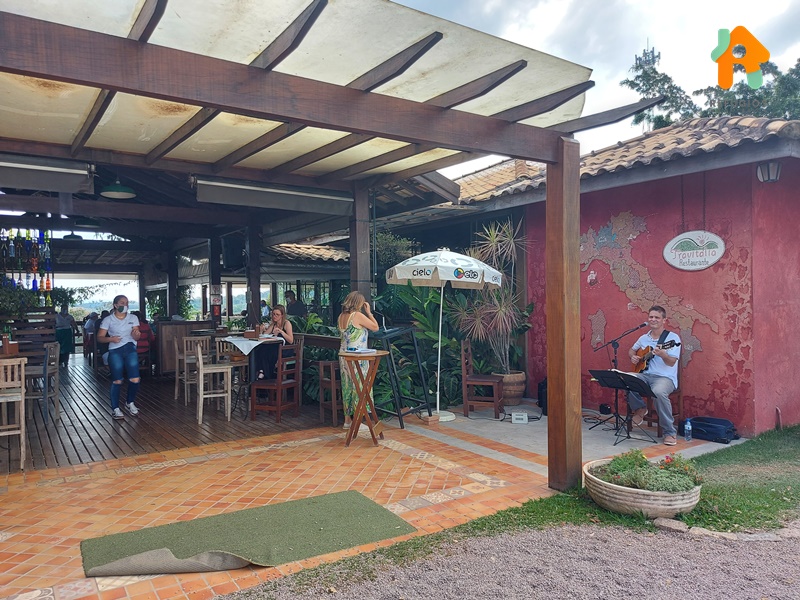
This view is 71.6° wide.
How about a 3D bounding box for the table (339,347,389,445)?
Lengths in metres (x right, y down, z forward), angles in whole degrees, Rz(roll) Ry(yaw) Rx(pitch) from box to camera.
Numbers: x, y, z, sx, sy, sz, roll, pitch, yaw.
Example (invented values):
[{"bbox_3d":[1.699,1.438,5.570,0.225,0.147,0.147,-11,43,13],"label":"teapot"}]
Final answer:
[{"bbox_3d":[-0.390,1.074,6.120,0.570,1.000,0.540,0,1,9],"label":"table"}]

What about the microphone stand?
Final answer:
[{"bbox_3d":[2.492,0.877,6.362,0.620,1.270,0.550,-1,0,30],"label":"microphone stand"}]

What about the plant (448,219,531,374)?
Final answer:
[{"bbox_3d":[1.315,-0.050,8.150,1.050,2.300,1.180,-1,0,0],"label":"plant"}]

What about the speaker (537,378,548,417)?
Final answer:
[{"bbox_3d":[2.080,1.300,7.580,0.360,0.490,0.360,0,1,34],"label":"speaker"}]

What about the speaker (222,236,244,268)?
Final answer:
[{"bbox_3d":[-3.050,-0.873,10.200,0.370,0.580,0.380,-8,3,-24],"label":"speaker"}]

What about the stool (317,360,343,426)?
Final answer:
[{"bbox_3d":[-0.755,1.175,7.020,0.390,0.790,0.390,-1,1,-36],"label":"stool"}]

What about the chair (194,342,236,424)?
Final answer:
[{"bbox_3d":[-2.442,1.062,7.267,0.460,1.030,0.410,-1,0,-38],"label":"chair"}]

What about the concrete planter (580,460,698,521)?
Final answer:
[{"bbox_3d":[1.838,1.453,4.231,0.830,0.260,0.830,0,1,0],"label":"concrete planter"}]

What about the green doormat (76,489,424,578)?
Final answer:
[{"bbox_3d":[-1.000,1.570,3.755,1.960,0.070,0.960,-1,1,-30],"label":"green doormat"}]

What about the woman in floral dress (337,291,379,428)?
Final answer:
[{"bbox_3d":[-0.525,0.726,6.763,0.420,1.650,0.460,-1,0,-41],"label":"woman in floral dress"}]

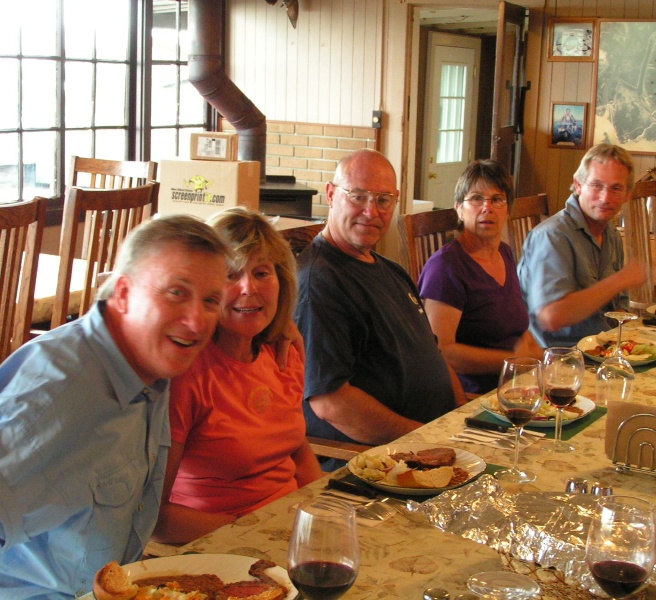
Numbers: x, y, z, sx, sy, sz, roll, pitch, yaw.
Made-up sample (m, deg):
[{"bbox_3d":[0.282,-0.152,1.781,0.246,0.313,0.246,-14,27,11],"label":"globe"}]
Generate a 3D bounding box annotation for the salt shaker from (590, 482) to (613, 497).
[{"bbox_3d":[0.470,0.352,2.236,0.040,0.066,0.040,7,11,29],"label":"salt shaker"}]

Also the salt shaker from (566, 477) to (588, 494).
[{"bbox_3d":[0.432,0.351,2.261,0.042,0.075,0.042,7,11,30],"label":"salt shaker"}]

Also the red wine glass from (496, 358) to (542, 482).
[{"bbox_3d":[0.366,0.228,2.470,0.088,0.225,0.088,2,10,0],"label":"red wine glass"}]

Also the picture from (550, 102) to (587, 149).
[{"bbox_3d":[1.426,-1.032,7.664,0.224,0.270,0.022,7,11,29],"label":"picture"}]

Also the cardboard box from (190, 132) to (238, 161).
[{"bbox_3d":[-0.593,-0.803,6.796,0.216,0.138,0.155,3,10,8],"label":"cardboard box"}]

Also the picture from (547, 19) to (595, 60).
[{"bbox_3d":[1.359,-1.446,7.200,0.270,0.243,0.025,7,11,27],"label":"picture"}]

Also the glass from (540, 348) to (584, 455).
[{"bbox_3d":[0.489,0.208,2.708,0.090,0.211,0.090,7,11,30],"label":"glass"}]

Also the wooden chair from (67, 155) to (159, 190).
[{"bbox_3d":[-1.139,-0.081,5.866,0.460,1.090,0.540,8,11,31],"label":"wooden chair"}]

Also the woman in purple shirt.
[{"bbox_3d":[0.611,0.225,3.898,0.470,1.260,0.680,-7,13,-42],"label":"woman in purple shirt"}]

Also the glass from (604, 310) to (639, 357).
[{"bbox_3d":[0.706,0.141,3.139,0.090,0.211,0.090,7,11,30],"label":"glass"}]

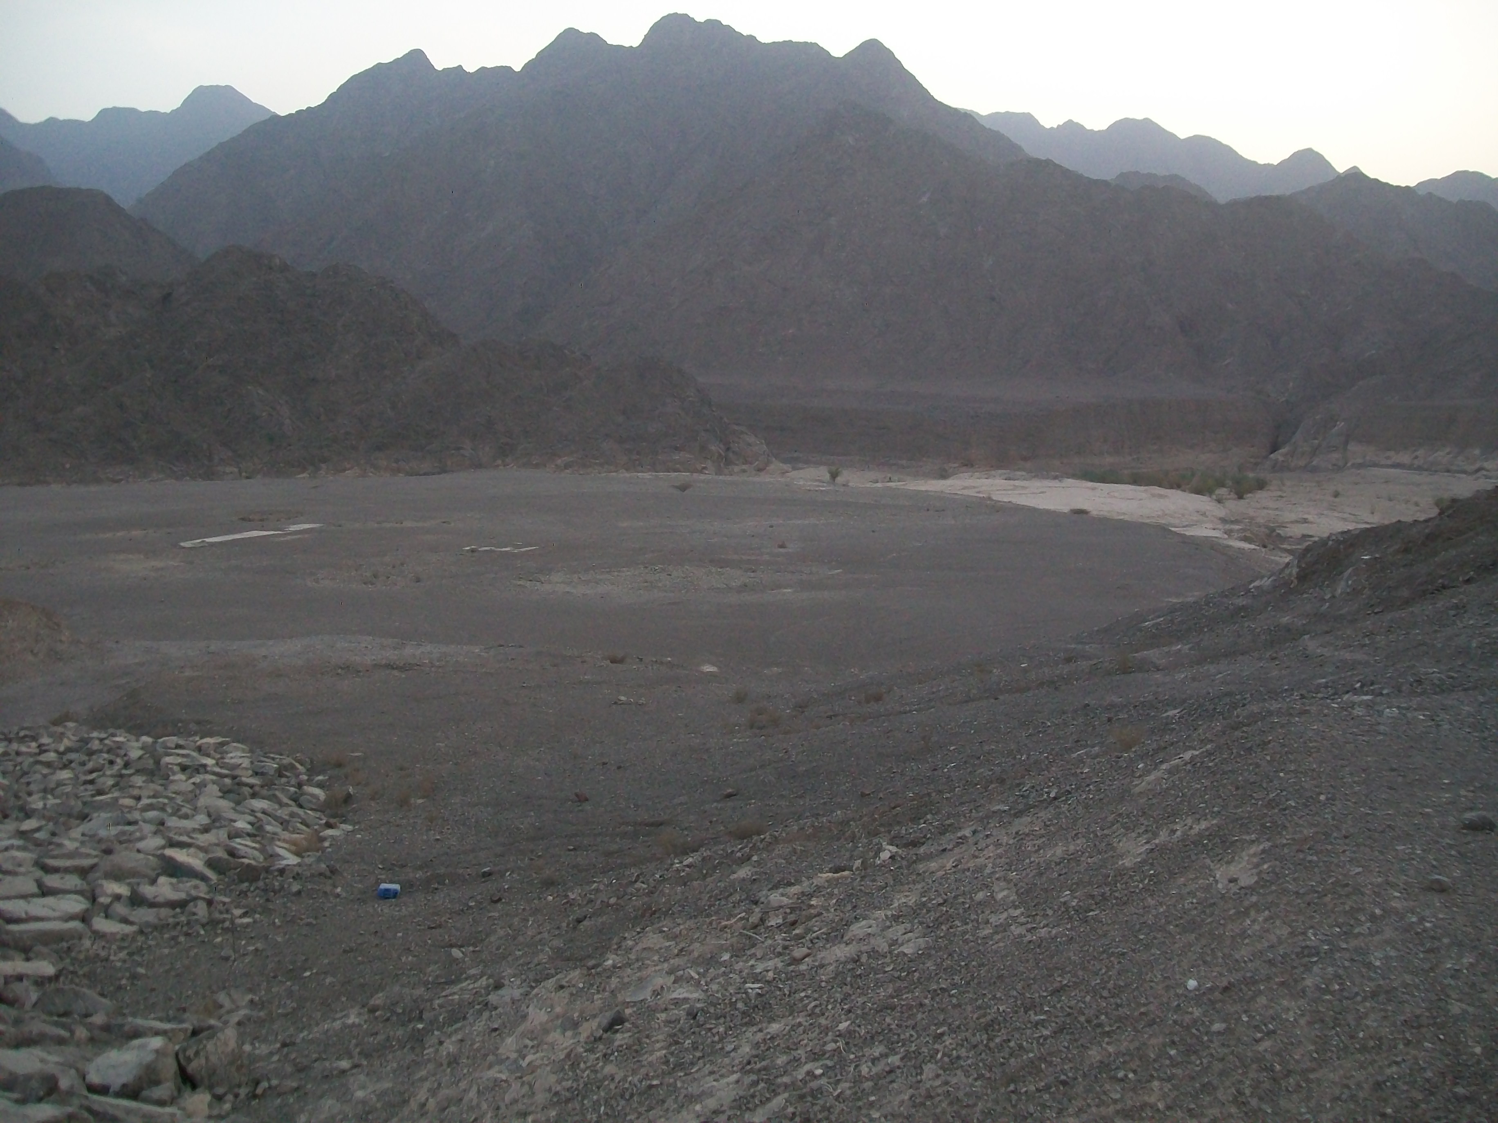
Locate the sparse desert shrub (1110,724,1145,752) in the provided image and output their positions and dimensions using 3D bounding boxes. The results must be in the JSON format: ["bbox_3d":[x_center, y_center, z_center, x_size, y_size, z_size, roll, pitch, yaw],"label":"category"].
[{"bbox_3d":[5.146,2.394,20.000,0.477,0.355,0.439,0,5,0],"label":"sparse desert shrub"}]

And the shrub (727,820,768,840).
[{"bbox_3d":[-0.022,3.377,18.500,0.530,0.246,0.487,0,5,0],"label":"shrub"}]

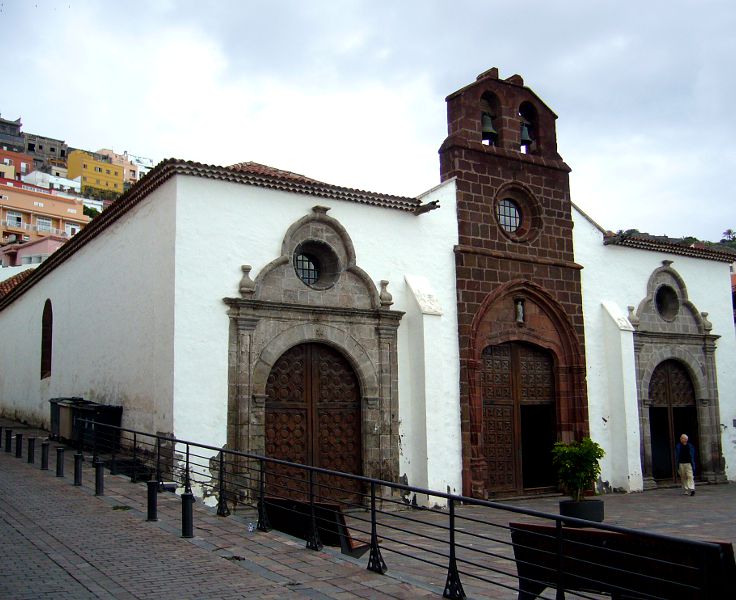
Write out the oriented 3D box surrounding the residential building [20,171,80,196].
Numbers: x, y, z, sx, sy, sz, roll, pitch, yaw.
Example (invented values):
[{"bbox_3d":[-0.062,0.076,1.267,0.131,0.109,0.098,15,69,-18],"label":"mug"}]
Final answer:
[{"bbox_3d":[-68.903,-25.230,175.846,10.000,4.500,8.000,6,-11,-39],"label":"residential building"}]

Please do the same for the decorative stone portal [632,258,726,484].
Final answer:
[{"bbox_3d":[10.271,2.428,27.199,4.800,7.424,0.600,5,-10,-34],"label":"decorative stone portal"}]

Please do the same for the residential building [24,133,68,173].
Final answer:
[{"bbox_3d":[-76.761,-34.968,192.492,8.500,8.000,9.000,6,-11,-39],"label":"residential building"}]

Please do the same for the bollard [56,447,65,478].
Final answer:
[{"bbox_3d":[-5.855,3.105,15.431,0.140,0.550,0.140,5,-10,-34],"label":"bollard"}]

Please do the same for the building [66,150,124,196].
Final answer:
[{"bbox_3d":[-68.106,-31.397,202.047,11.000,8.500,11.000,4,-10,-32],"label":"building"}]

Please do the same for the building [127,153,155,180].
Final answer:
[{"bbox_3d":[-69.723,-40.364,248.896,8.000,8.000,9.000,4,-10,-32],"label":"building"}]

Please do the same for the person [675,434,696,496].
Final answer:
[{"bbox_3d":[8.944,4.684,22.949,0.550,1.710,0.400,-2,-9,8],"label":"person"}]

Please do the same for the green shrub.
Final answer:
[{"bbox_3d":[4.680,3.780,17.985,1.120,1.460,1.120,-1,-9,0],"label":"green shrub"}]

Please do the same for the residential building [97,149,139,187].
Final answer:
[{"bbox_3d":[-73.907,-38.782,238.558,10.000,9.000,10.000,4,-10,-32],"label":"residential building"}]

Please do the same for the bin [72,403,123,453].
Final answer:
[{"bbox_3d":[-6.800,3.169,20.133,0.800,1.200,1.200,5,-11,-37],"label":"bin"}]

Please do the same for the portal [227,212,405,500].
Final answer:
[{"bbox_3d":[-1.173,1.393,19.565,4.800,7.350,0.600,5,-10,-34],"label":"portal"}]

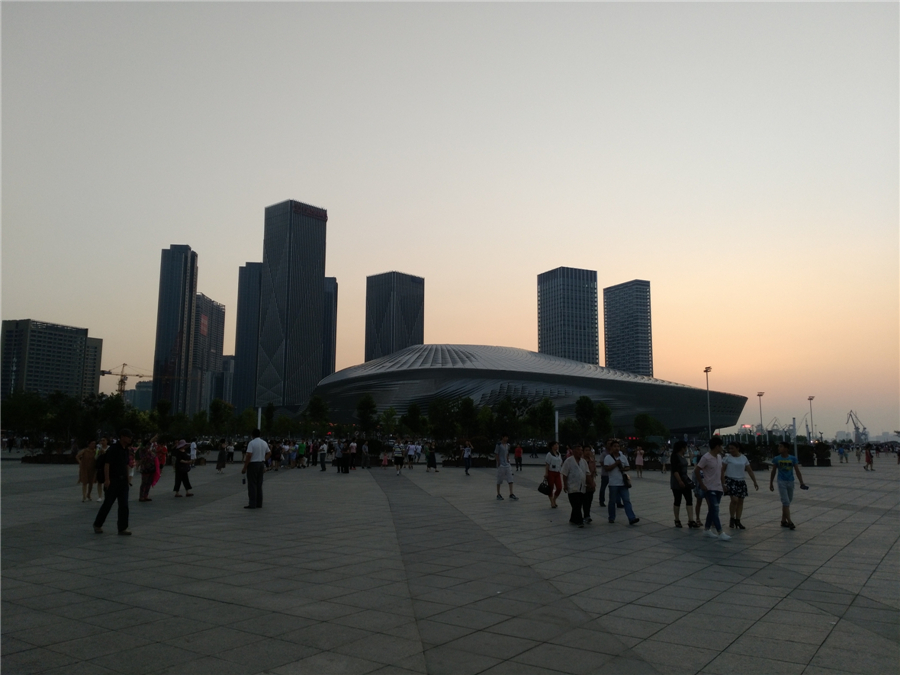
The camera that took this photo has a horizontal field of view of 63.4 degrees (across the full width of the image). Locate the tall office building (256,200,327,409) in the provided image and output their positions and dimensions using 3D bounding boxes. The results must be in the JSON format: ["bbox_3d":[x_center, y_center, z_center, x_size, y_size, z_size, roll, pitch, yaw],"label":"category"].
[{"bbox_3d":[-137.865,-12.925,636.433,38.200,205.000,41.600,-7,-11,41],"label":"tall office building"}]

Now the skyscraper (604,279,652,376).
[{"bbox_3d":[170.488,25.053,694.090,18.000,152.000,50.000,4,-9,-26],"label":"skyscraper"}]

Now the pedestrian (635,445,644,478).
[{"bbox_3d":[8.569,5.597,33.005,0.480,1.520,0.360,-1,-8,8],"label":"pedestrian"}]

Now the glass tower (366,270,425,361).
[{"bbox_3d":[-49.452,19.123,651.781,36.600,147.000,39.200,-7,-11,41],"label":"glass tower"}]

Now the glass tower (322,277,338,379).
[{"bbox_3d":[-146.284,25.502,837.437,30.000,185.000,32.000,1,-8,-4],"label":"glass tower"}]

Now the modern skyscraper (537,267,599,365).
[{"bbox_3d":[113.570,19.046,696.890,41.500,164.000,41.500,4,-9,-26],"label":"modern skyscraper"}]

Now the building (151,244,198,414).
[{"bbox_3d":[-280.546,6.690,743.789,29.000,197.000,31.000,0,-8,0],"label":"building"}]

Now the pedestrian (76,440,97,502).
[{"bbox_3d":[-9.588,3.536,19.323,0.517,1.573,0.338,3,-8,-17],"label":"pedestrian"}]

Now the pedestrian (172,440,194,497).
[{"bbox_3d":[-7.561,3.722,20.781,0.620,1.600,0.500,3,-8,-17],"label":"pedestrian"}]

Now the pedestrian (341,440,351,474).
[{"bbox_3d":[-5.276,6.074,37.080,0.500,1.639,0.360,-7,-11,40],"label":"pedestrian"}]

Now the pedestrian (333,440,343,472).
[{"bbox_3d":[-5.508,5.894,36.277,0.520,1.660,0.360,2,-8,-14],"label":"pedestrian"}]

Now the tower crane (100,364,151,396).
[{"bbox_3d":[-200.192,43.576,487.019,60.000,50.500,2.600,5,-9,-28],"label":"tower crane"}]

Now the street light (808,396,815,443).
[{"bbox_3d":[107.886,25.341,216.315,1.900,15.000,1.200,-2,-9,19],"label":"street light"}]

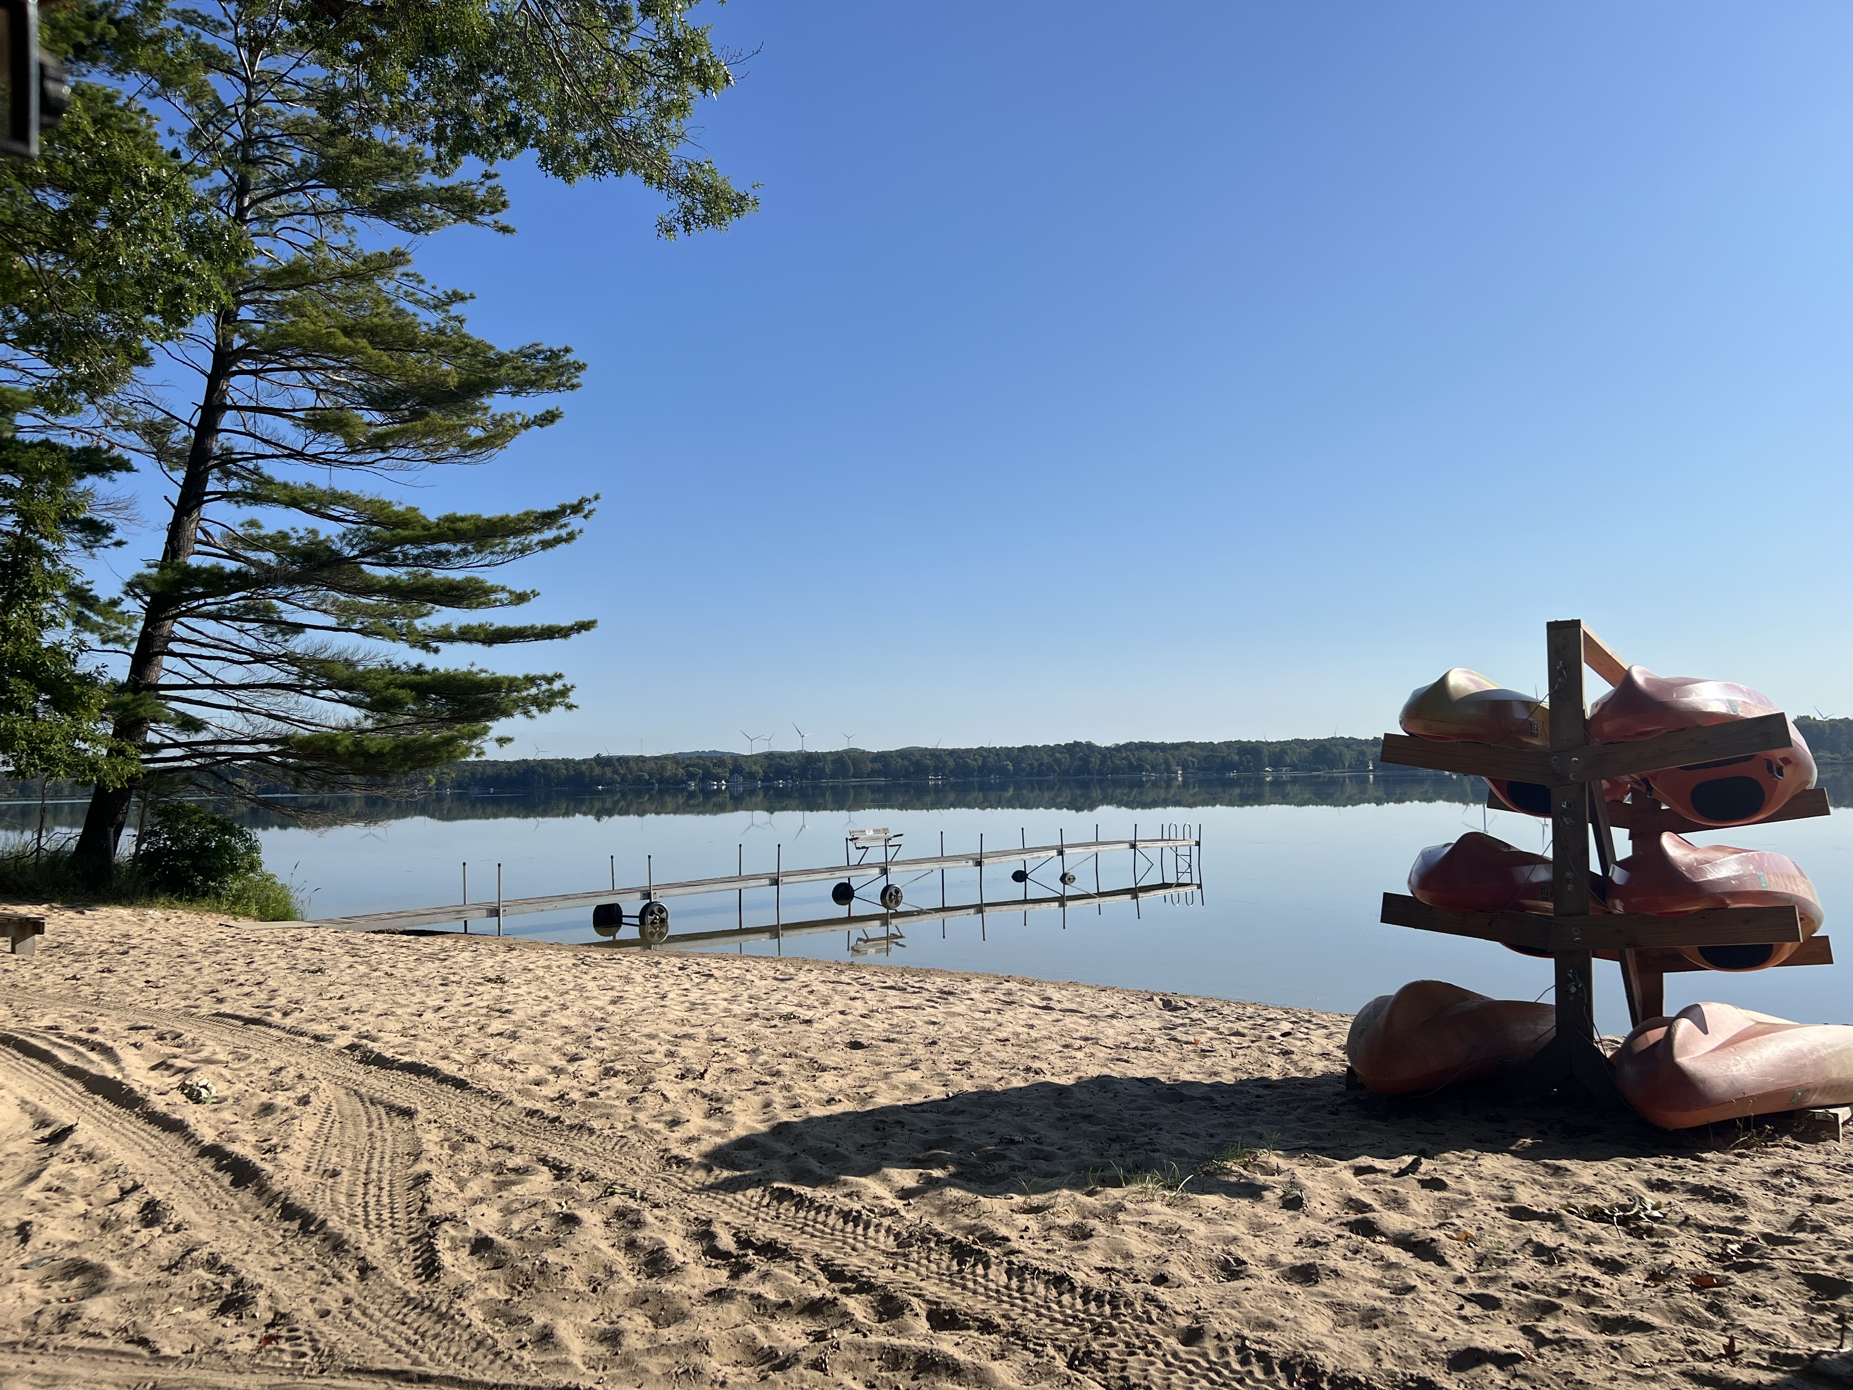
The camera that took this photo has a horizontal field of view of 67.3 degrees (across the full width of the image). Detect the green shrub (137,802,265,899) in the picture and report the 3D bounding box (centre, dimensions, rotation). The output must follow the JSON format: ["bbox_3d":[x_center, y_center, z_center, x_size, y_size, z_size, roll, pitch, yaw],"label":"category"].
[{"bbox_3d":[-11.986,2.596,23.000,2.000,1.650,1.900,1,-4,-27],"label":"green shrub"}]

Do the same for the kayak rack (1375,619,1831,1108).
[{"bbox_3d":[3.258,0.838,6.585,1.619,1.999,1.908,-4,-14,36],"label":"kayak rack"}]

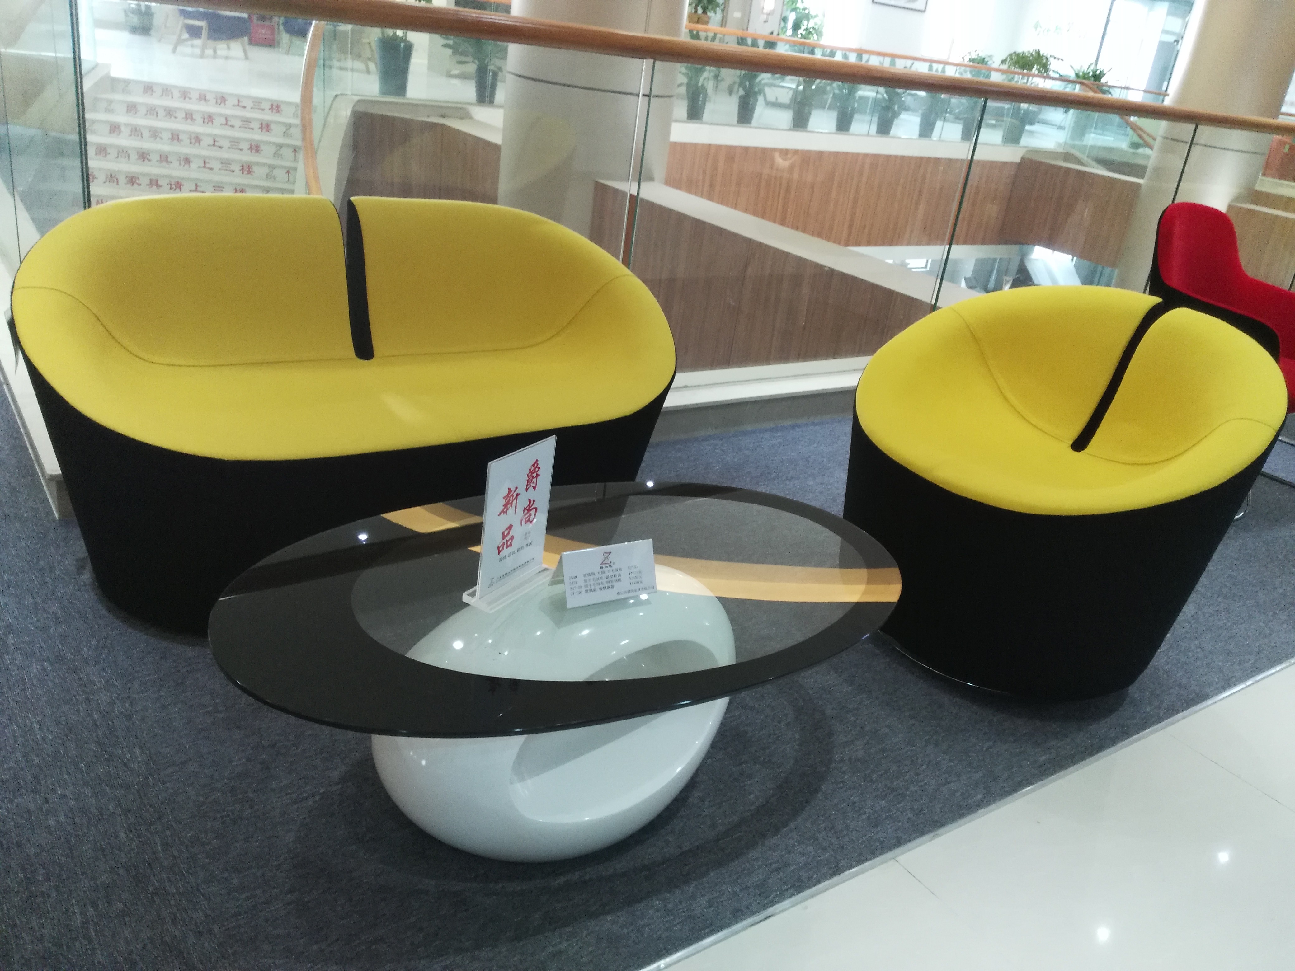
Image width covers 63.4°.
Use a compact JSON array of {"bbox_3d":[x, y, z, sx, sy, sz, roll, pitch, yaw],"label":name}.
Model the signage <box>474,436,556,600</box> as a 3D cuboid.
[{"bbox_3d":[-0.186,0.048,1.472,0.052,0.214,0.152,19,26,25],"label":"signage"}]

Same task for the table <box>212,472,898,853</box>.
[{"bbox_3d":[-0.101,0.326,1.653,1.105,0.412,0.665,-9,28,-34],"label":"table"}]

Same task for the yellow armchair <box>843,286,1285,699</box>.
[{"bbox_3d":[0.871,-0.029,2.371,0.765,0.750,0.850,-11,29,-37],"label":"yellow armchair"}]

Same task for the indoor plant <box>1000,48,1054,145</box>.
[{"bbox_3d":[5.787,-5.926,16.000,0.800,1.380,0.800,-9,28,-34],"label":"indoor plant"}]

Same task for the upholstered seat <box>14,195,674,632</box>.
[{"bbox_3d":[-0.557,-0.188,2.265,1.360,0.750,0.715,-9,28,-35],"label":"upholstered seat"}]

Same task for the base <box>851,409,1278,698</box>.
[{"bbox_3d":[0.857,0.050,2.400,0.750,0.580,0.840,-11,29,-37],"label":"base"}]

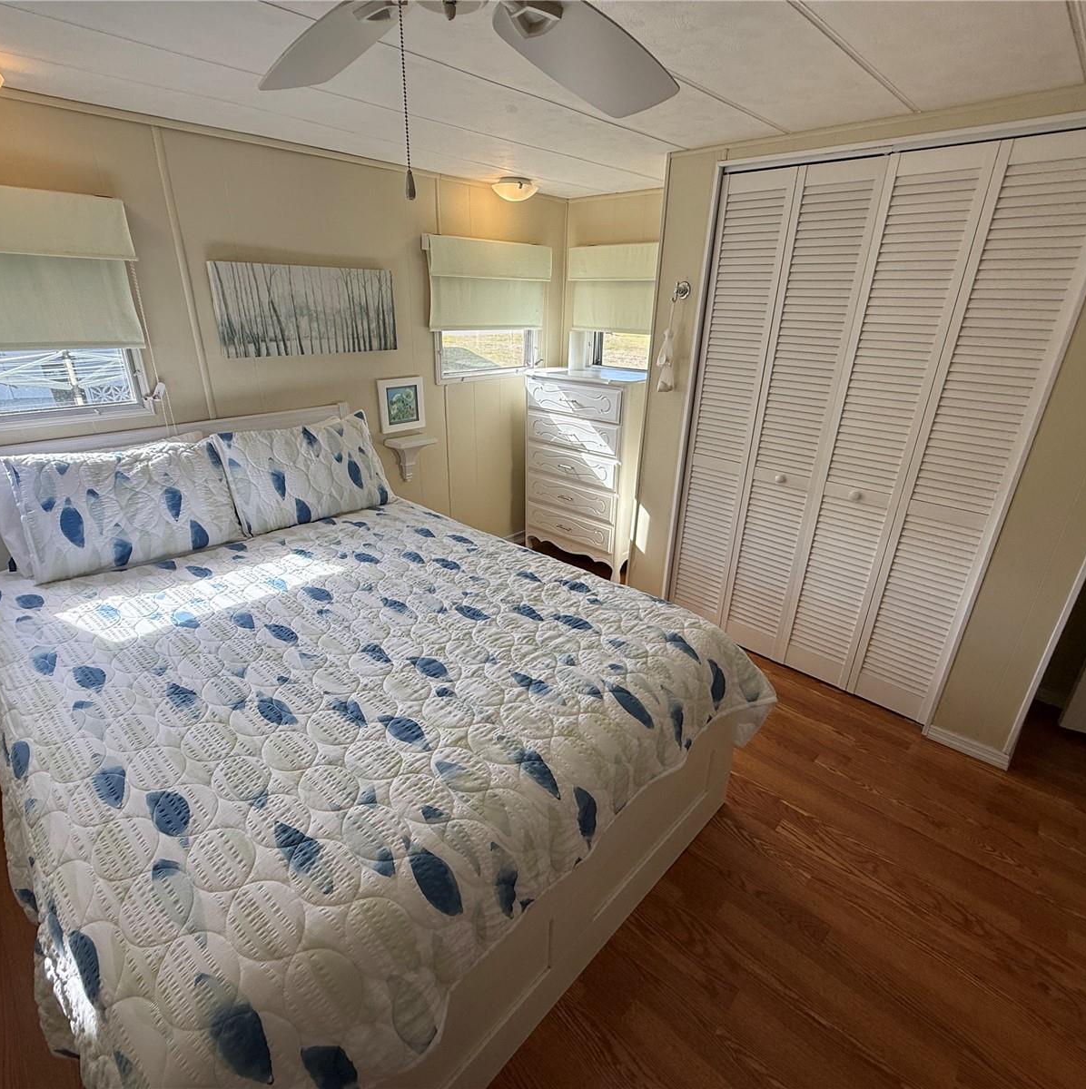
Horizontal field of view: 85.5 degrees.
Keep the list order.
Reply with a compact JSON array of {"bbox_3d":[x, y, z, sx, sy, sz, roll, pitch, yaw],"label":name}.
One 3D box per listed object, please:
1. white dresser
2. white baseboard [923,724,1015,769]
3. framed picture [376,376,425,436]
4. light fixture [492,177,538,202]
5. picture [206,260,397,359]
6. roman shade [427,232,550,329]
[{"bbox_3d":[0.288,-0.391,3.482,0.710,1.174,0.410,23,30,40],"label":"white dresser"},{"bbox_3d":[1.634,0.777,2.260,0.260,0.065,0.016,23,30,40],"label":"white baseboard"},{"bbox_3d":[-0.710,-0.706,2.960,0.022,0.254,0.254,23,30,40],"label":"framed picture"},{"bbox_3d":[-0.135,-1.727,2.871,0.230,0.091,0.230,2,23,-1],"label":"light fixture"},{"bbox_3d":[-0.978,-0.997,2.514,0.038,0.348,0.770,23,30,40],"label":"picture"},{"bbox_3d":[-0.268,-1.366,3.115,0.065,0.430,0.830,23,30,40],"label":"roman shade"}]

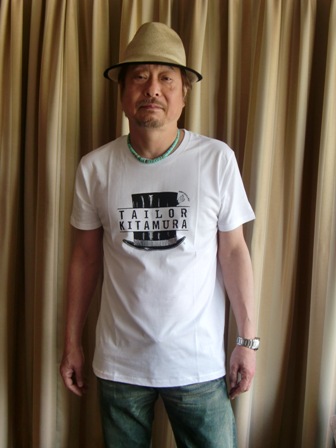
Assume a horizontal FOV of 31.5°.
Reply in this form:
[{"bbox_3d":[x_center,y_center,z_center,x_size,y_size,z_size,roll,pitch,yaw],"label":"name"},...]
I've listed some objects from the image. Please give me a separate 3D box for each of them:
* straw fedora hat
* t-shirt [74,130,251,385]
[{"bbox_3d":[-0.037,-0.453,1.550,0.255,0.142,0.280,2,0,6],"label":"straw fedora hat"},{"bbox_3d":[-0.015,0.078,1.575,0.485,0.645,0.265,3,3,5],"label":"t-shirt"}]

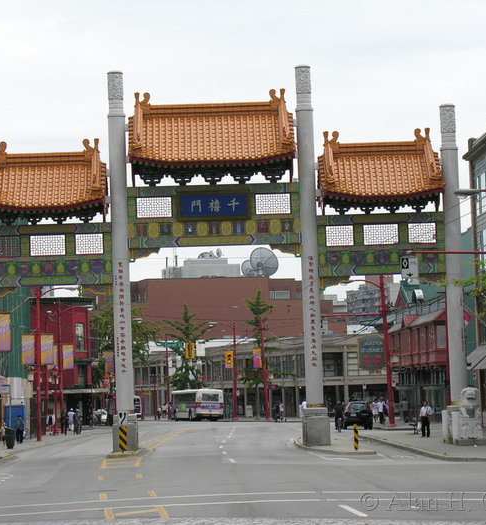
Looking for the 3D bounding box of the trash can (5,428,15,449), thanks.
[{"bbox_3d":[-11.490,8.689,93.833,0.520,1.020,0.520,-2,-4,0],"label":"trash can"}]

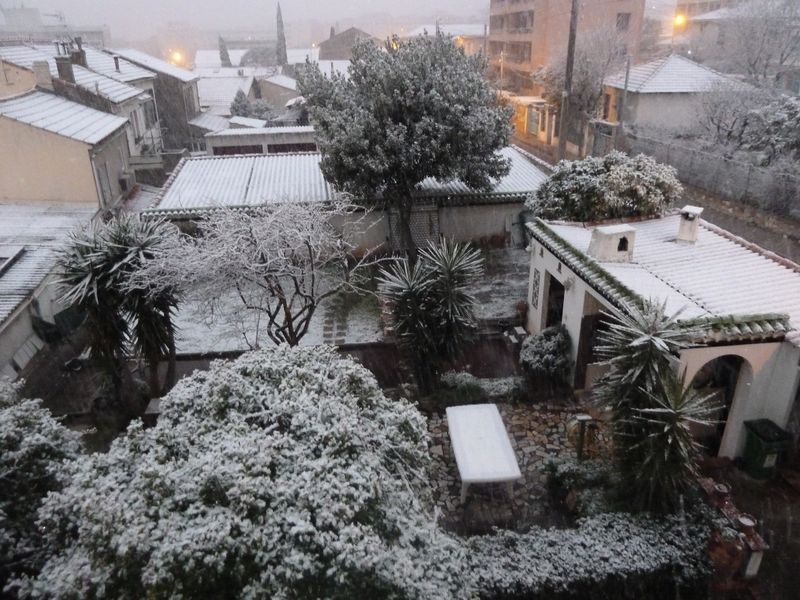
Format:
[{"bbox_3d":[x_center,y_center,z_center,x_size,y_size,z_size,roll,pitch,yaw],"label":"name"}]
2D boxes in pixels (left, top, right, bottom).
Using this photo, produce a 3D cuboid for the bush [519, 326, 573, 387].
[{"bbox_3d":[3.508,1.478,13.636,1.100,1.300,1.050,5,23,15],"label":"bush"}]

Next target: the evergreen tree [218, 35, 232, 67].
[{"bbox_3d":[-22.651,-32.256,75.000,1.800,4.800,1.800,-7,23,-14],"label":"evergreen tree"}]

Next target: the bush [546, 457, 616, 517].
[{"bbox_3d":[3.180,3.318,10.060,1.100,0.750,0.950,7,24,20],"label":"bush"}]

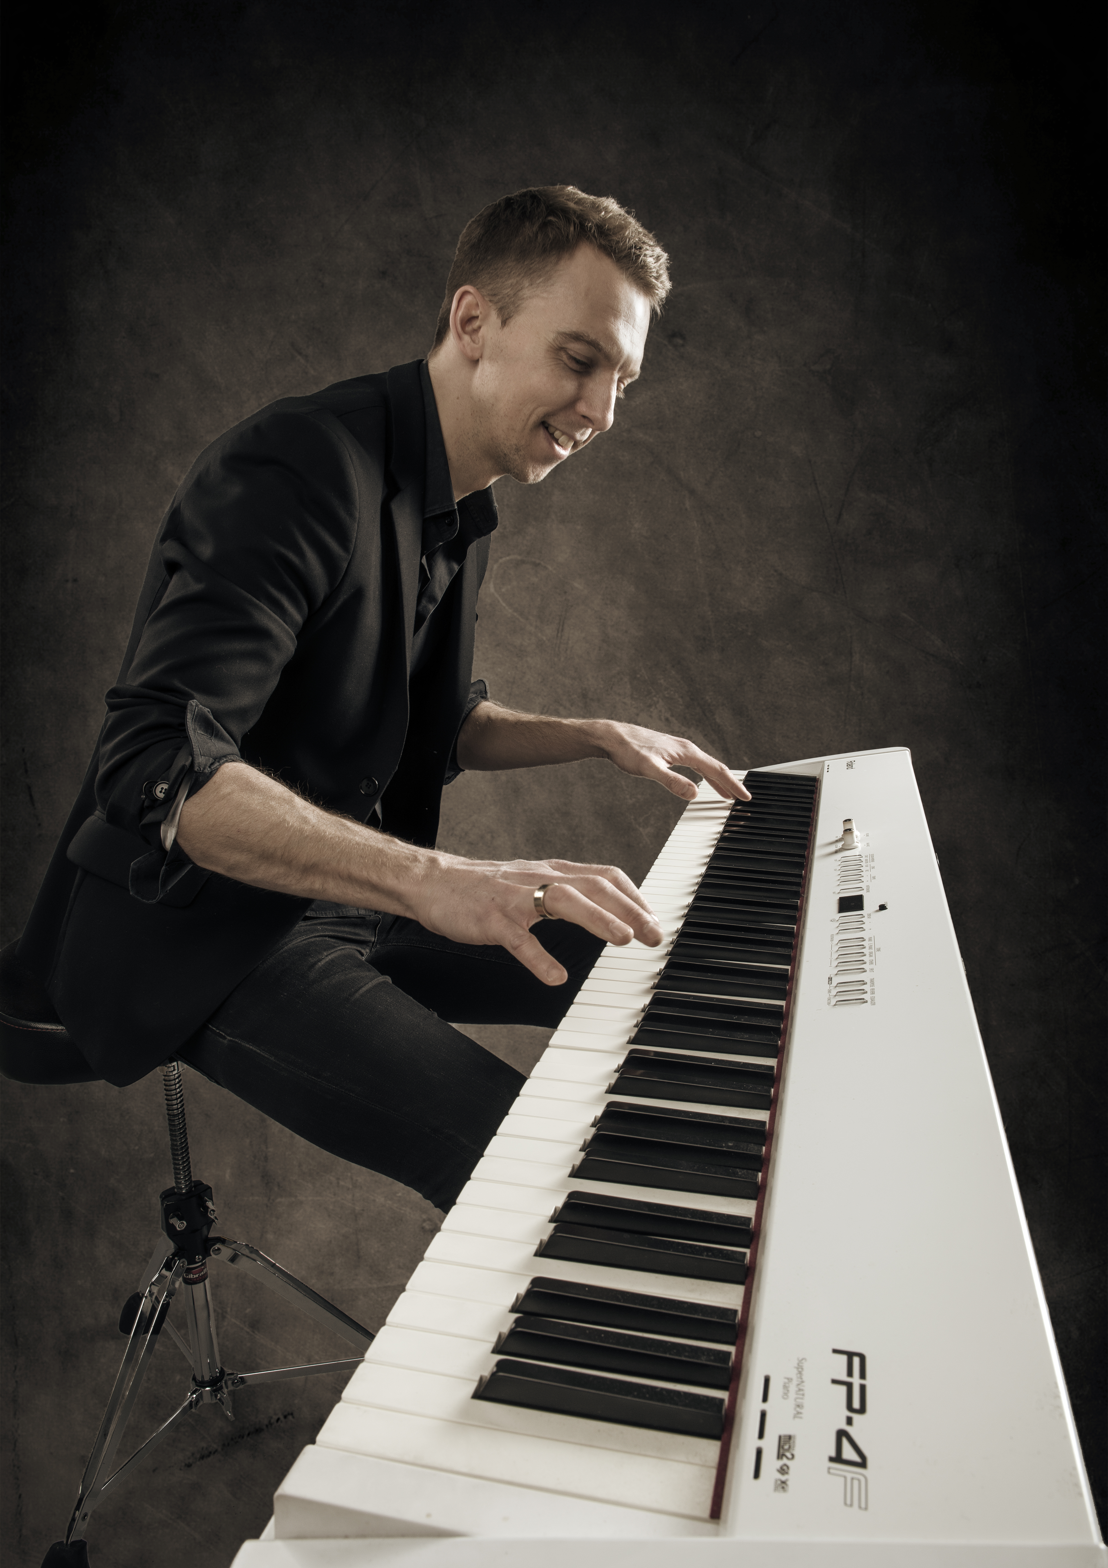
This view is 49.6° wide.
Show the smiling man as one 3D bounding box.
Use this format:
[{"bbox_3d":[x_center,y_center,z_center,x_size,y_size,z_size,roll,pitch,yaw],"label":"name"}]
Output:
[{"bbox_3d":[-0.168,0.125,1.230,0.760,1.335,0.680,2,13,14],"label":"smiling man"}]

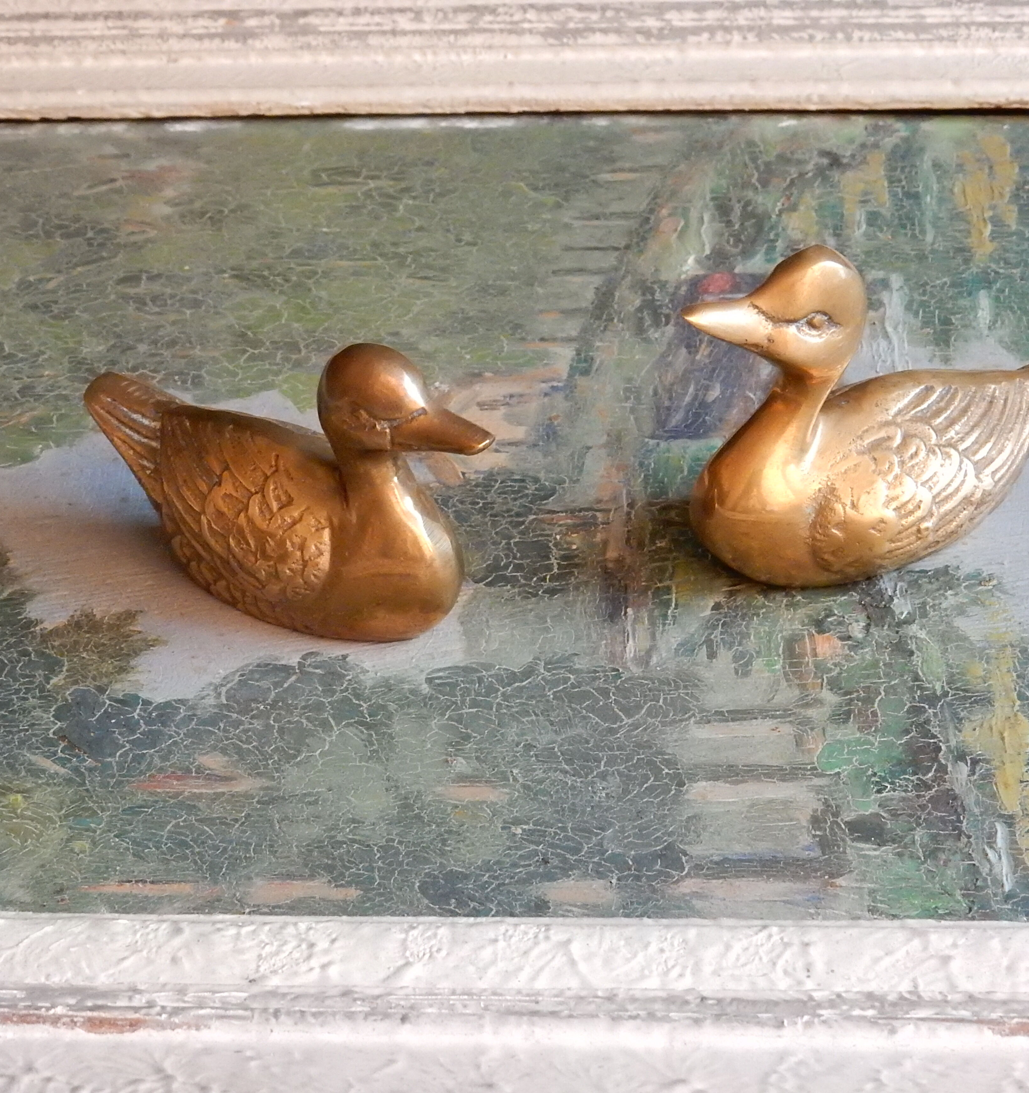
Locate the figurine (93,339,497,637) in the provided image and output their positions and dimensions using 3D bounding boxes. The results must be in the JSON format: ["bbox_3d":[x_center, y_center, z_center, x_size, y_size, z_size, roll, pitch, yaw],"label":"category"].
[{"bbox_3d":[-0.043,-0.018,0.478,0.090,0.059,0.038,19,41,24],"label":"figurine"}]

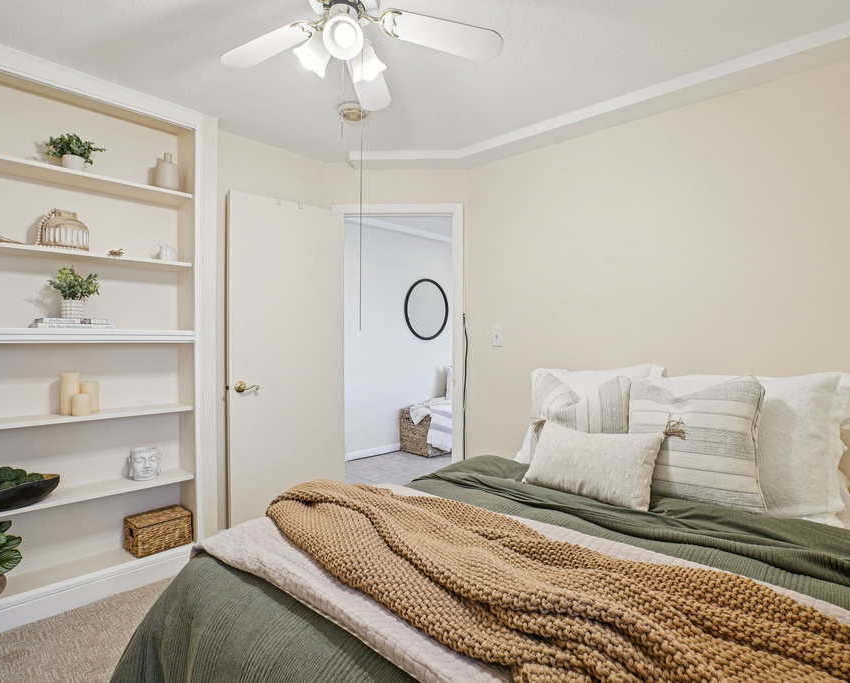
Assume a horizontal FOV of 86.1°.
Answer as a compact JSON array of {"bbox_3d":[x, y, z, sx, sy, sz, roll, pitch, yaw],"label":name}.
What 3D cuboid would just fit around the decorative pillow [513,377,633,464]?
[{"bbox_3d":[0.693,0.376,2.125,0.470,0.470,0.150,0,-22,40],"label":"decorative pillow"}]

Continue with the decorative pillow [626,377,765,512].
[{"bbox_3d":[1.056,0.369,1.807,0.480,0.480,0.160,0,-20,40],"label":"decorative pillow"}]

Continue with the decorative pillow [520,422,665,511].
[{"bbox_3d":[0.657,0.467,1.813,0.490,0.290,0.140,0,-32,40],"label":"decorative pillow"}]

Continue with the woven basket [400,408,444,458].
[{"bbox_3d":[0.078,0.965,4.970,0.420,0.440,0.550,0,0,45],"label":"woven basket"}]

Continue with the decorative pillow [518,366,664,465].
[{"bbox_3d":[0.797,0.379,2.277,0.700,0.490,0.180,0,-17,40],"label":"decorative pillow"}]

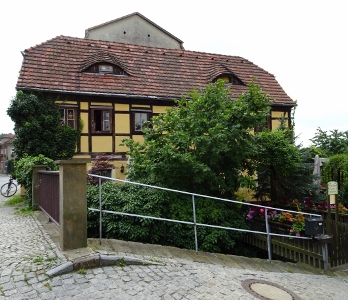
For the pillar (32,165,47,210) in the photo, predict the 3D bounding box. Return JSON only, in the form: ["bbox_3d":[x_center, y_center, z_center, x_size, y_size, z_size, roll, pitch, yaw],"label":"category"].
[{"bbox_3d":[-4.261,1.227,8.832,0.480,1.420,0.480,1,-2,-31],"label":"pillar"}]

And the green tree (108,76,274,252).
[{"bbox_3d":[0.541,0.380,8.396,4.300,4.750,4.000,0,-2,-18],"label":"green tree"}]

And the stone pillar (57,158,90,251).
[{"bbox_3d":[-1.638,0.869,4.508,0.480,1.415,0.480,1,-2,-31],"label":"stone pillar"}]

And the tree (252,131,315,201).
[{"bbox_3d":[4.556,0.958,11.380,2.600,3.500,2.500,0,-2,-18],"label":"tree"}]

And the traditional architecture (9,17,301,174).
[{"bbox_3d":[-1.226,-1.979,19.681,16.000,10.600,9.300,0,-2,-18],"label":"traditional architecture"}]

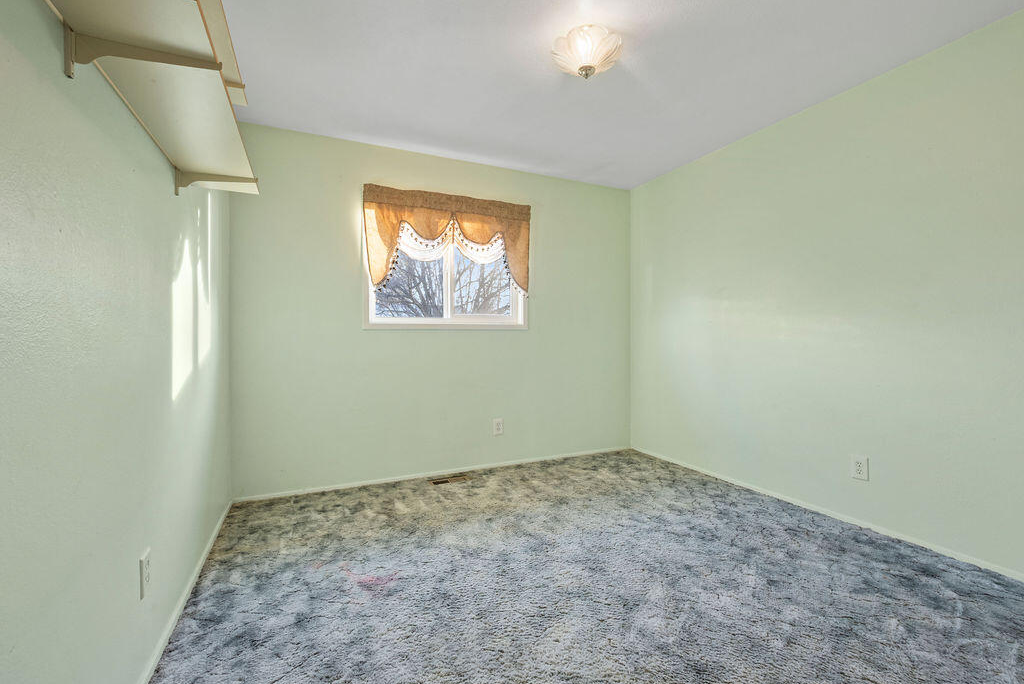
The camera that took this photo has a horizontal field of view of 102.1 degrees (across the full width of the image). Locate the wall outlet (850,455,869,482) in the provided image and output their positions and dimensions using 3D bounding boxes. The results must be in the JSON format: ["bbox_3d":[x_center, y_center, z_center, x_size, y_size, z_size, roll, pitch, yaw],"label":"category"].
[{"bbox_3d":[1.918,0.695,2.288,0.009,0.123,0.077,0,1,-26],"label":"wall outlet"}]

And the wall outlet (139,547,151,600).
[{"bbox_3d":[-1.096,0.693,1.244,0.009,0.121,0.075,0,1,-26],"label":"wall outlet"}]

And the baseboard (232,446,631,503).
[{"bbox_3d":[-0.324,1.005,3.279,3.176,0.042,0.014,0,1,-24],"label":"baseboard"}]

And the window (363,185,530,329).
[{"bbox_3d":[-0.468,-0.605,3.234,1.314,1.020,0.080,0,1,-24],"label":"window"}]

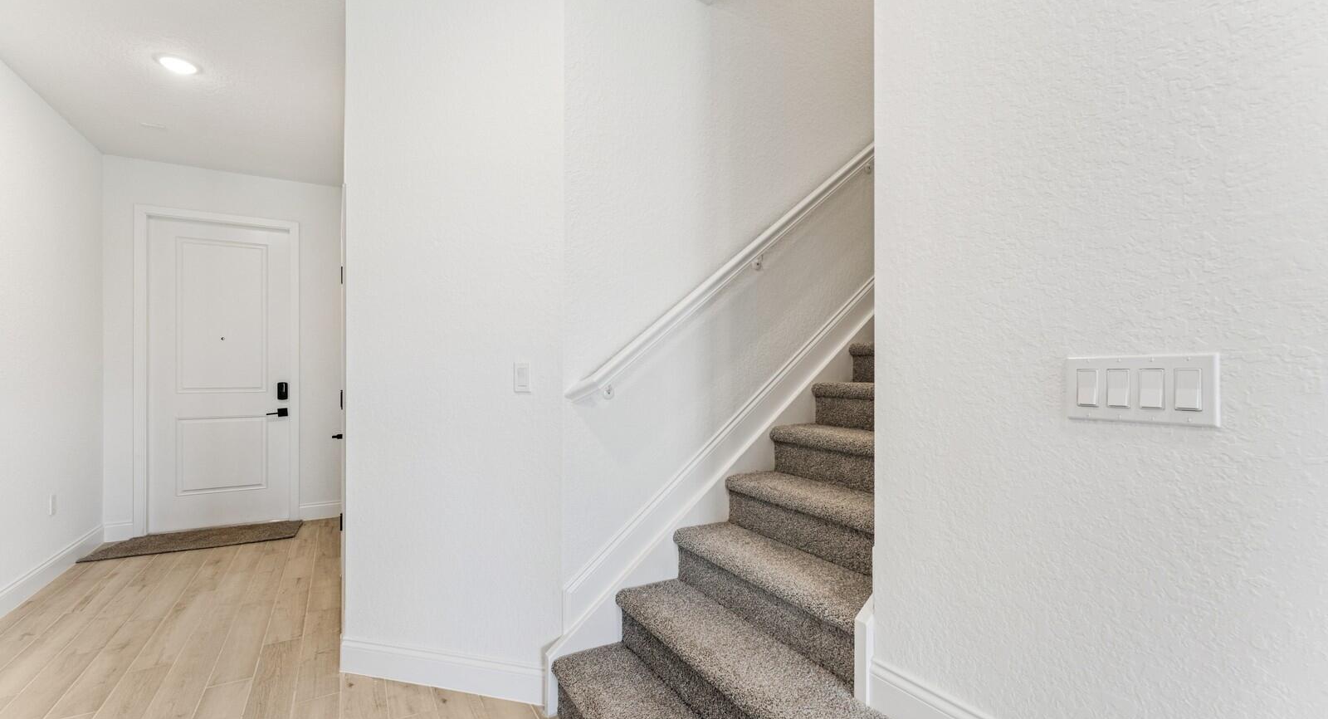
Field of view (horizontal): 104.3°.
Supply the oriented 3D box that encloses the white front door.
[{"bbox_3d":[-3.400,0.121,3.989,0.880,2.380,0.050,0,0,-29],"label":"white front door"}]

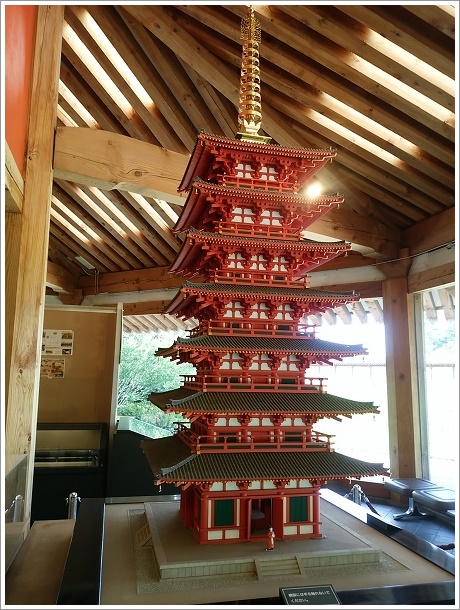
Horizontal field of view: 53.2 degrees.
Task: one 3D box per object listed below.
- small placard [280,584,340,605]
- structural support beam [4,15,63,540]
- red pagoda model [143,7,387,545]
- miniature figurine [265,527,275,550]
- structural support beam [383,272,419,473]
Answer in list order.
[{"bbox_3d":[0.285,1.050,1.619,0.199,0.025,0.105,2,17,-11],"label":"small placard"},{"bbox_3d":[-1.606,-0.289,3.749,0.200,4.661,0.200,3,-8,-14],"label":"structural support beam"},{"bbox_3d":[0.109,-0.376,2.588,1.038,3.018,1.038,3,-8,-14],"label":"red pagoda model"},{"bbox_3d":[0.179,1.013,1.992,0.036,0.099,0.034,7,-10,-37],"label":"miniature figurine"},{"bbox_3d":[2.170,1.036,5.861,0.210,2.754,0.210,2,-8,-6],"label":"structural support beam"}]

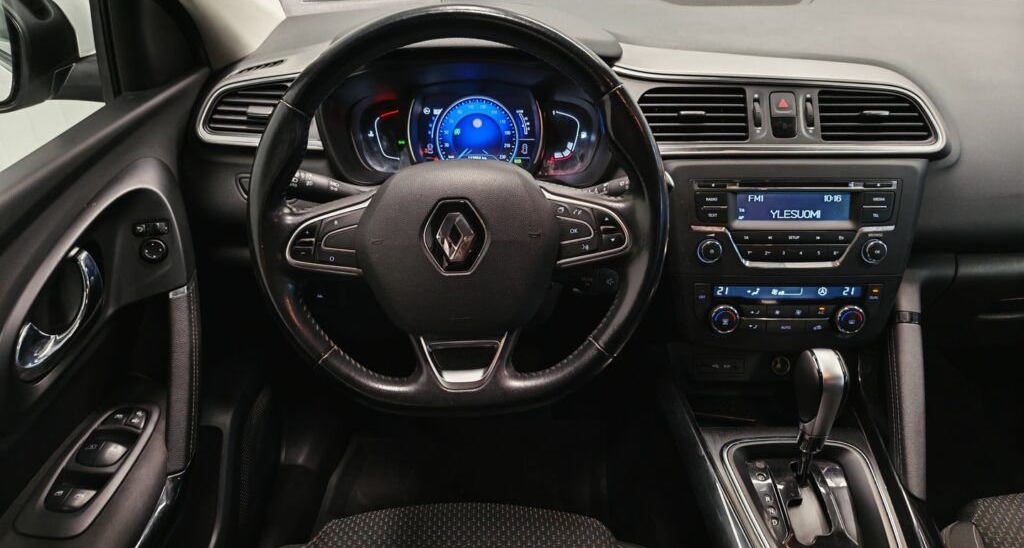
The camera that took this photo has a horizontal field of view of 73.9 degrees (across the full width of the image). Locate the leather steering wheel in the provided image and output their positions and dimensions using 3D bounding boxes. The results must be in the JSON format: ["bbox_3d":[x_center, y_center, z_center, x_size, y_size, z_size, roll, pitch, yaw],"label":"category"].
[{"bbox_3d":[-0.046,-0.054,0.625,0.370,0.361,0.100,-3,5,-2],"label":"leather steering wheel"}]

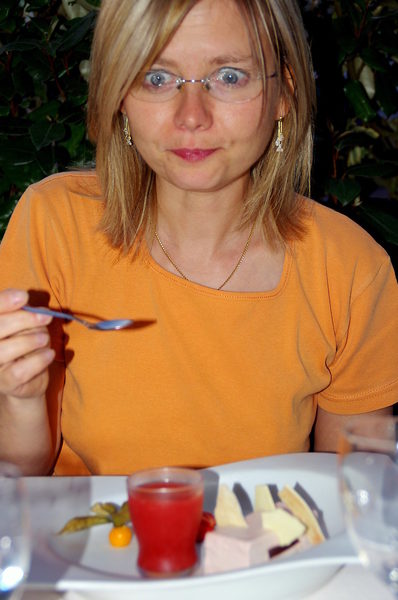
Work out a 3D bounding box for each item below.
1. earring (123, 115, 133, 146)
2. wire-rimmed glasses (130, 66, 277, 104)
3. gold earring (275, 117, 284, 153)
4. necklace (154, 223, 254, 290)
[{"bbox_3d":[-0.066,-0.157,1.262,0.009,0.031,0.009,1,7,4],"label":"earring"},{"bbox_3d":[0.001,-0.197,1.217,0.135,0.042,0.140,2,15,4],"label":"wire-rimmed glasses"},{"bbox_3d":[0.074,-0.152,1.253,0.009,0.033,0.009,1,7,4],"label":"gold earring"},{"bbox_3d":[0.006,-0.049,1.283,0.118,0.092,0.115,0,7,0],"label":"necklace"}]

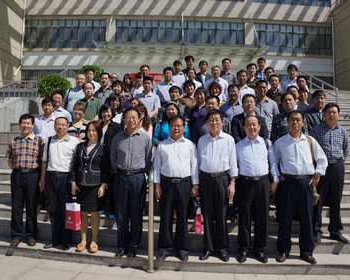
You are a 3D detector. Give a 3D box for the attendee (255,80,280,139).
[{"bbox_3d":[1.432,-0.076,5.050,0.500,1.740,0.300,1,0,12],"label":"attendee"}]

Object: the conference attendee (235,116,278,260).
[{"bbox_3d":[0.943,0.550,3.667,0.500,1.679,0.310,0,-1,11],"label":"conference attendee"}]

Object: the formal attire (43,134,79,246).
[{"bbox_3d":[-1.479,0.652,4.086,0.470,1.422,0.280,1,-1,-11],"label":"formal attire"}]

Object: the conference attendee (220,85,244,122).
[{"bbox_3d":[0.972,-0.070,5.250,0.490,1.710,0.290,1,0,3],"label":"conference attendee"}]

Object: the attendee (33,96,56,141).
[{"bbox_3d":[-2.016,0.192,4.947,0.470,1.700,0.290,1,-1,-11],"label":"attendee"}]

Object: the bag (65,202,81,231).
[{"bbox_3d":[-1.250,0.944,3.870,0.190,0.330,0.085,0,-1,25],"label":"bag"}]

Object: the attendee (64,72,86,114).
[{"bbox_3d":[-2.040,-0.508,6.650,0.500,1.740,0.300,0,0,-10],"label":"attendee"}]

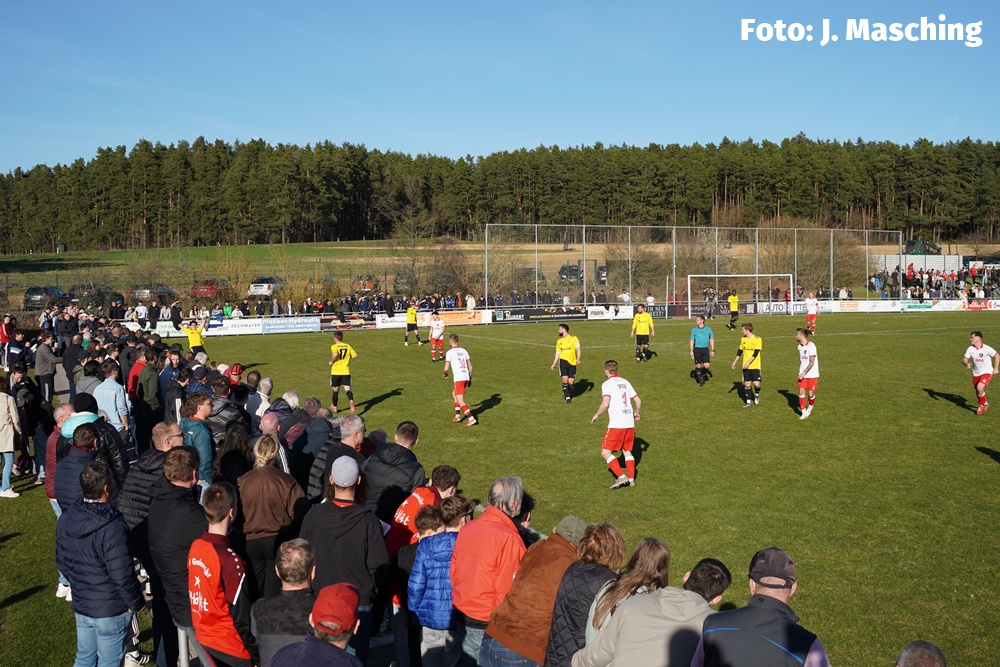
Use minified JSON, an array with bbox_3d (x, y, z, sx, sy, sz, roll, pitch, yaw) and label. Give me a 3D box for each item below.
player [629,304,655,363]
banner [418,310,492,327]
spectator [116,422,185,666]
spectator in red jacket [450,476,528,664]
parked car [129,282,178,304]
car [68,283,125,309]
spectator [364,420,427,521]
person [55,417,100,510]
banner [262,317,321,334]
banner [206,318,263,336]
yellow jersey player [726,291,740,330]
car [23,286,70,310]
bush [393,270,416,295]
[{"bbox_3d":[4.492,0.004,32.448,0.660,1.839,0.400,0,3,10],"label":"player"},{"bbox_3d":[-2.544,-0.831,57.615,4.525,0.780,0.060,-3,4,-24],"label":"banner"},{"bbox_3d":[-2.691,1.569,7.950,0.530,1.790,0.420,1,4,32],"label":"spectator"},{"bbox_3d":[-0.060,1.710,6.070,0.550,1.740,0.450,2,4,38],"label":"spectator in red jacket"},{"bbox_3d":[-24.438,-2.877,72.800,1.800,1.480,4.400,-1,3,1],"label":"parked car"},{"bbox_3d":[-27.709,-2.572,70.500,1.820,1.570,4.550,0,4,11],"label":"car"},{"bbox_3d":[-0.869,1.580,8.451,0.540,1.724,0.430,1,4,23],"label":"spectator"},{"bbox_3d":[-3.256,1.588,8.150,0.510,1.770,0.350,0,3,14],"label":"person"},{"bbox_3d":[-10.813,-0.443,53.507,3.022,0.770,0.060,-3,4,-24],"label":"banner"},{"bbox_3d":[-13.036,-0.279,50.251,2.838,0.750,0.050,-2,4,-25],"label":"banner"},{"bbox_3d":[11.009,-1.088,48.400,0.580,1.830,0.500,-1,3,-6],"label":"yellow jersey player"},{"bbox_3d":[-31.211,-2.451,71.000,1.820,1.600,4.550,-1,3,-6],"label":"car"},{"bbox_3d":[-6.411,-3.356,69.000,1.700,1.800,1.600,-2,4,-25],"label":"bush"}]

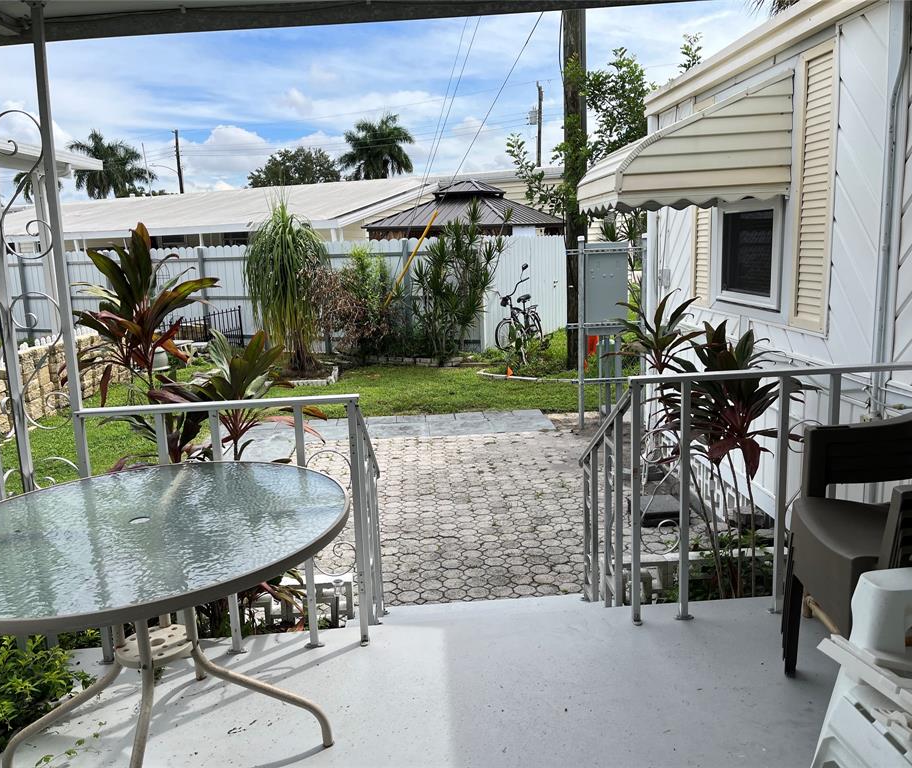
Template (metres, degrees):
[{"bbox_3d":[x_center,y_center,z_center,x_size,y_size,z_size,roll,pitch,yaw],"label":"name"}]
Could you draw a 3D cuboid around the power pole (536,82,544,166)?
[{"bbox_3d":[4.713,-11.154,42.253,0.360,10.200,0.360,-3,11,-4],"label":"power pole"}]

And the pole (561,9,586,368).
[{"bbox_3d":[1.522,-3.912,10.235,0.300,7.500,0.300,-3,11,-4],"label":"pole"}]

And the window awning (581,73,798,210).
[{"bbox_3d":[1.174,-1.263,4.147,0.860,0.610,0.900,-3,10,-3],"label":"window awning"}]

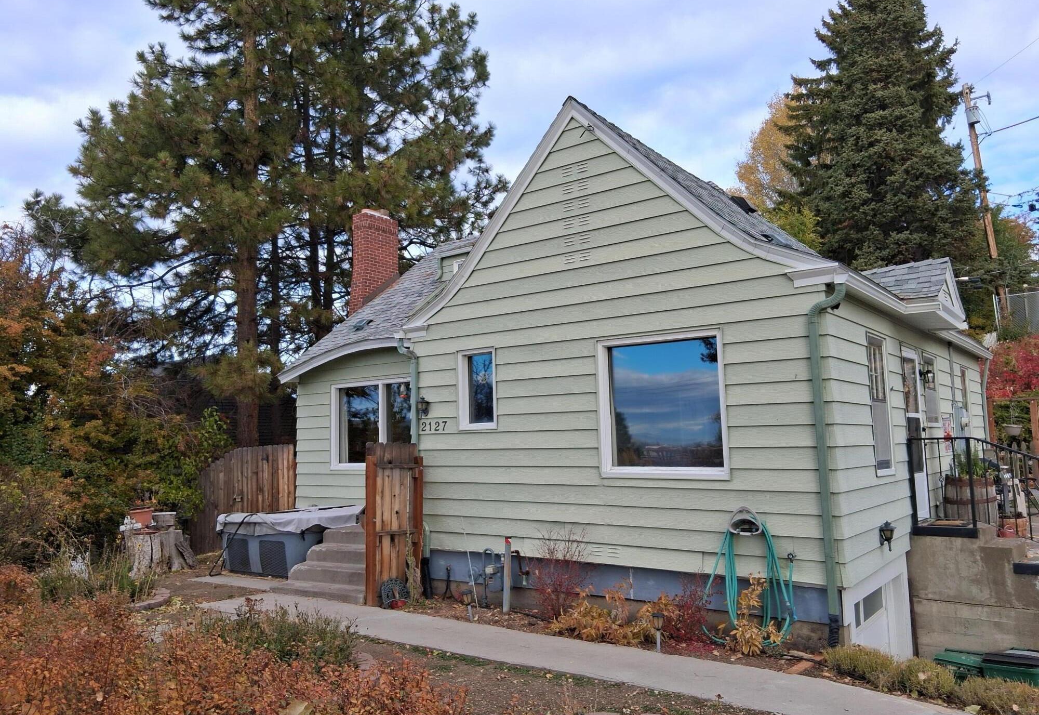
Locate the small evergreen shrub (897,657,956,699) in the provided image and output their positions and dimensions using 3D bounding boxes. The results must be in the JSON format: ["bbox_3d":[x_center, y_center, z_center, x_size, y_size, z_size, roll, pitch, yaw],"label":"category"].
[{"bbox_3d":[3.015,2.355,5.777,0.377,0.263,0.415,-6,-8,37],"label":"small evergreen shrub"}]

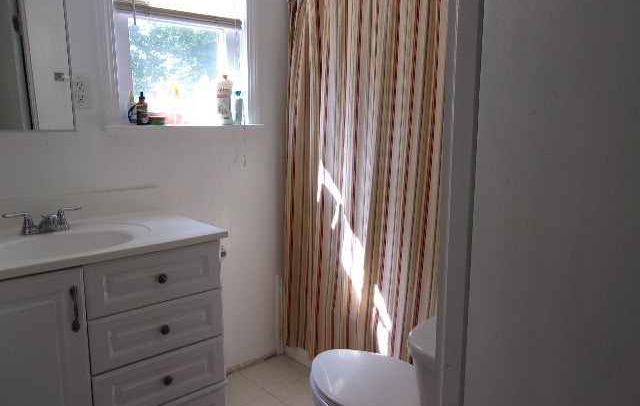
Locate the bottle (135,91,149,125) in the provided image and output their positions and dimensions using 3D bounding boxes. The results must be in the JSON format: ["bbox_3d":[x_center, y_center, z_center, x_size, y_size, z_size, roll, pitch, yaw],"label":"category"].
[{"bbox_3d":[-0.697,-0.368,1.950,0.044,0.129,0.044,-4,10,-23],"label":"bottle"}]

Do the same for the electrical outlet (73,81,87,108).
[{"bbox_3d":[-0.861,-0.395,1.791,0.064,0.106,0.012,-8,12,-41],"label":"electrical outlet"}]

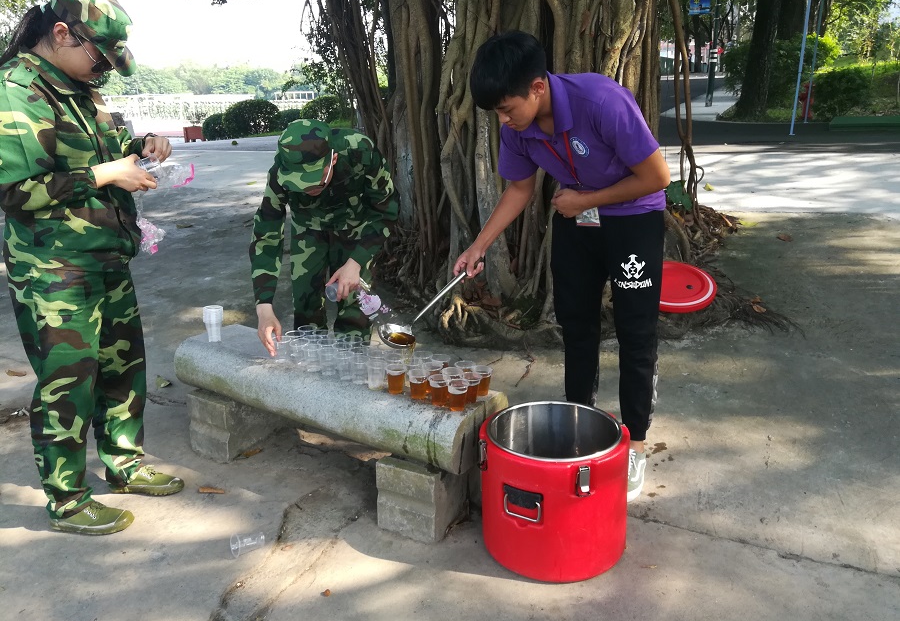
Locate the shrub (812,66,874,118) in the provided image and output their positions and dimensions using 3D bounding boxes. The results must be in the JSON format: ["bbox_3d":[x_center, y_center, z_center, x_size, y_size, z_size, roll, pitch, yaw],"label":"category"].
[{"bbox_3d":[9.023,-5.021,15.500,1.300,1.150,1.150,-1,17,0],"label":"shrub"}]

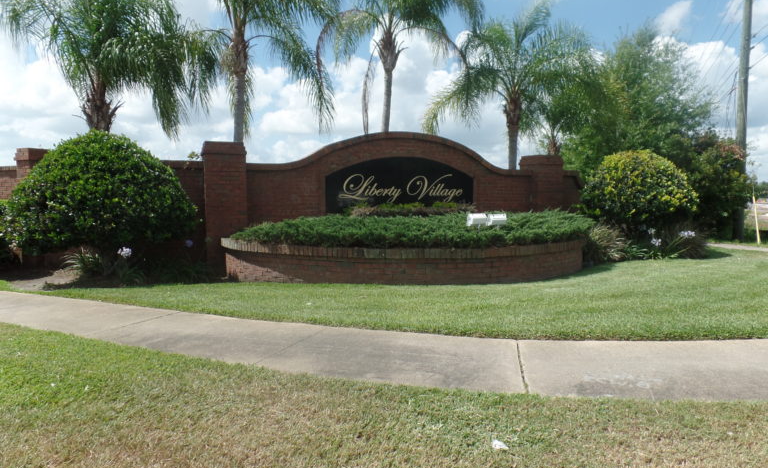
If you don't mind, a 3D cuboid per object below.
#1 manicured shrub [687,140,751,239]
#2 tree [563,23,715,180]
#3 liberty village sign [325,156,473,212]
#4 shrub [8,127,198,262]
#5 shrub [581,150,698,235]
[{"bbox_3d":[9.226,-1.207,14.246,2.100,2.700,2.000,0,4,0],"label":"manicured shrub"},{"bbox_3d":[9.171,-3.813,18.758,5.300,7.400,5.200,0,4,0],"label":"tree"},{"bbox_3d":[0.354,-0.936,10.038,3.030,1.120,0.100,-1,5,-16],"label":"liberty village sign"},{"bbox_3d":[-4.372,-0.552,8.083,2.650,2.110,2.450,0,4,0],"label":"shrub"},{"bbox_3d":[5.549,-0.792,11.170,2.300,2.010,2.200,0,4,0],"label":"shrub"}]

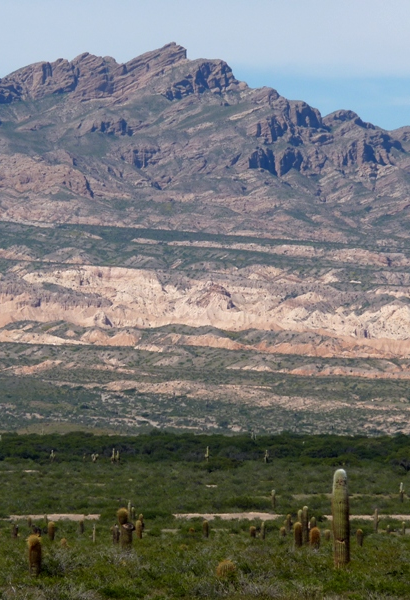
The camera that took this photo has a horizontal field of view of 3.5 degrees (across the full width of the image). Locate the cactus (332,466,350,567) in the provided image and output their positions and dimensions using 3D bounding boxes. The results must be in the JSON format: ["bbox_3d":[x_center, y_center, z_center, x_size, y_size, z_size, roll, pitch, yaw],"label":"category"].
[{"bbox_3d":[4.129,6.653,205.000,0.484,3.073,0.484,0,-1,0],"label":"cactus"}]

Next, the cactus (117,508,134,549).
[{"bbox_3d":[-2.858,8.313,245.000,0.561,1.574,0.470,0,-1,0],"label":"cactus"}]

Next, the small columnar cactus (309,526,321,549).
[{"bbox_3d":[4.324,9.353,265.000,0.411,0.900,0.411,0,-1,0],"label":"small columnar cactus"}]

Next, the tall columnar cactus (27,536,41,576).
[{"bbox_3d":[-4.695,7.090,187.000,0.359,1.201,0.359,0,-1,0],"label":"tall columnar cactus"}]

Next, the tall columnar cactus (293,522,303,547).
[{"bbox_3d":[3.866,9.734,280.000,0.360,1.083,0.360,0,-1,0],"label":"tall columnar cactus"}]

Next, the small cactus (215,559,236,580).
[{"bbox_3d":[0.537,6.717,168.000,0.471,0.533,0.447,0,-1,0],"label":"small cactus"}]

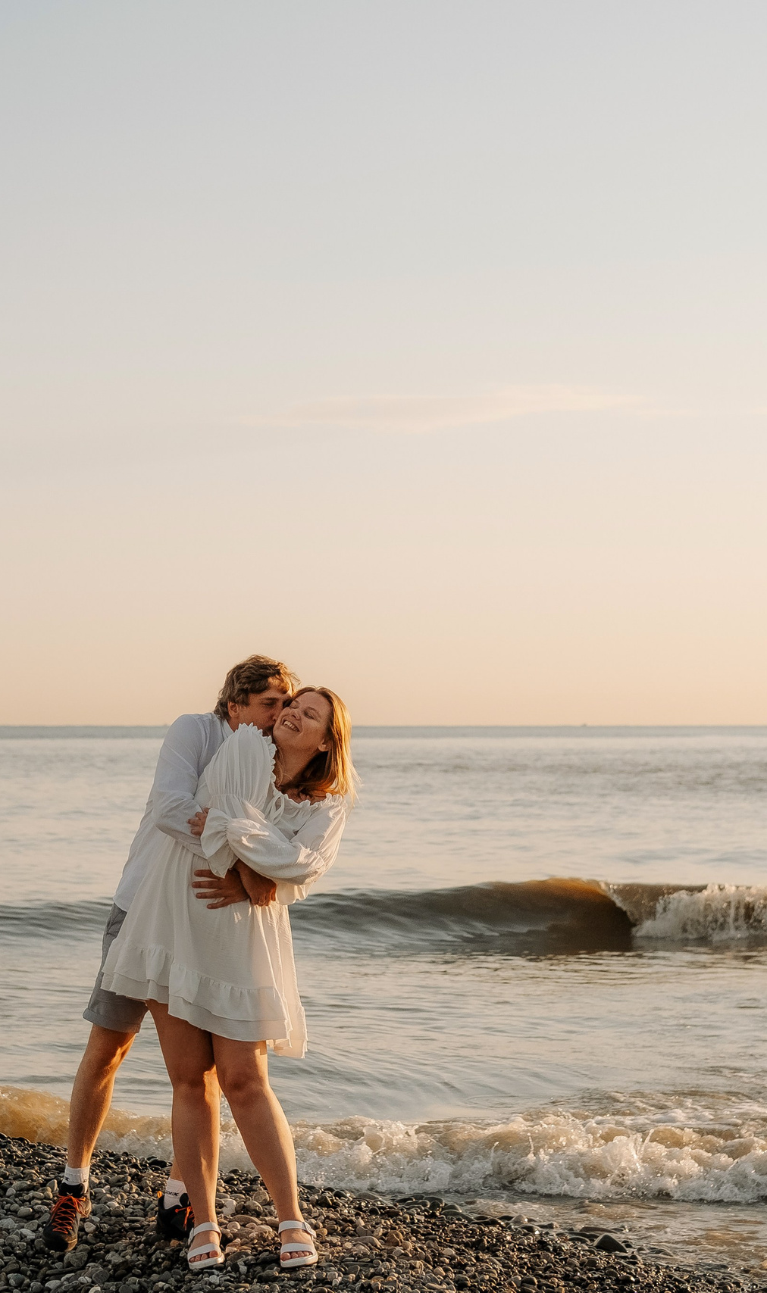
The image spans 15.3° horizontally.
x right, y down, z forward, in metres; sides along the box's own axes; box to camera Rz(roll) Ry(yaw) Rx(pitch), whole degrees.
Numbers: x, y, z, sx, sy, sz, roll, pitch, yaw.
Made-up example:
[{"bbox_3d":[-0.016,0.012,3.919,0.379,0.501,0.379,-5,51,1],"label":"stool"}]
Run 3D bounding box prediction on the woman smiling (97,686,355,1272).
[{"bbox_3d":[-0.430,0.890,7.750,0.670,1.570,0.500,0,-2,7],"label":"woman smiling"}]

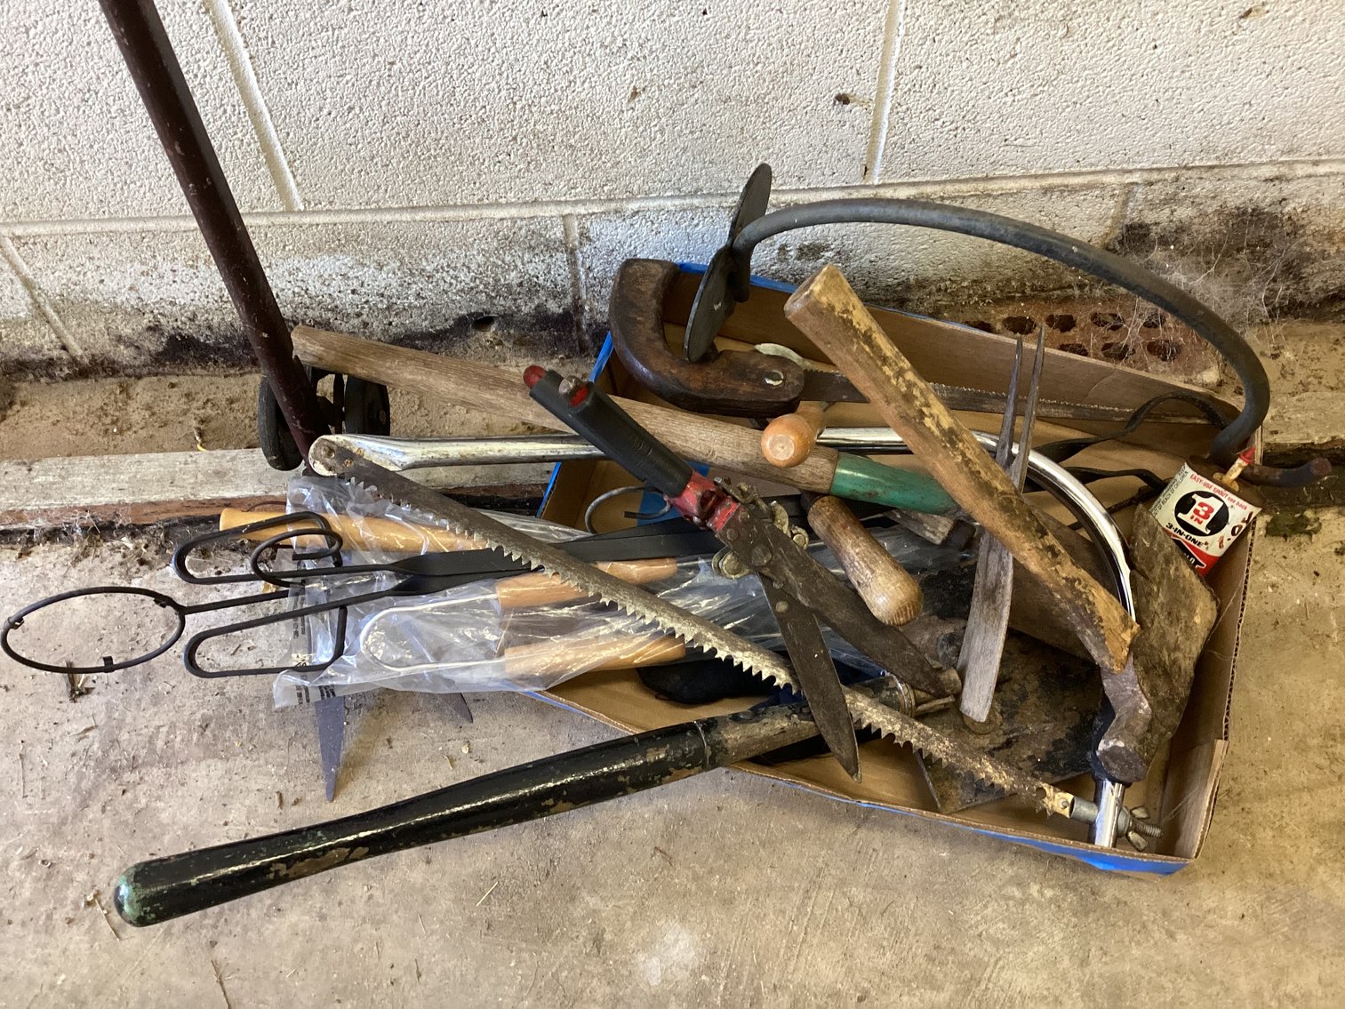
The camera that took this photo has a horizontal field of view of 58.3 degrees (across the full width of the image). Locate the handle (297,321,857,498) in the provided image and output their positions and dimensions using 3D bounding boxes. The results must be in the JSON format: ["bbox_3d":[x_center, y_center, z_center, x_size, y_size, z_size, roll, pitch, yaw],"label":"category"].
[{"bbox_3d":[-0.076,-0.069,0.849,0.395,0.038,0.038,13,57,1],"label":"handle"}]

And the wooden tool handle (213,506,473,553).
[{"bbox_3d":[-0.227,0.018,0.848,0.194,0.023,0.023,3,56,7],"label":"wooden tool handle"}]

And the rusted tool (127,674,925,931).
[{"bbox_3d":[-0.096,0.180,0.745,0.509,0.040,0.040,-14,57,0],"label":"rusted tool"}]

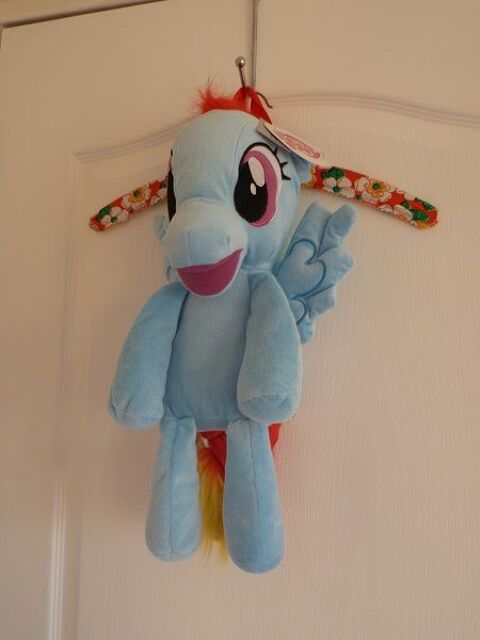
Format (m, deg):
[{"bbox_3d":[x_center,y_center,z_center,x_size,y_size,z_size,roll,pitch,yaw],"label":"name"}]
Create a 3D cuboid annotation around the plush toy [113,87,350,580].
[{"bbox_3d":[-0.020,-0.012,0.558,0.250,0.465,0.175,-1,-7,16],"label":"plush toy"}]

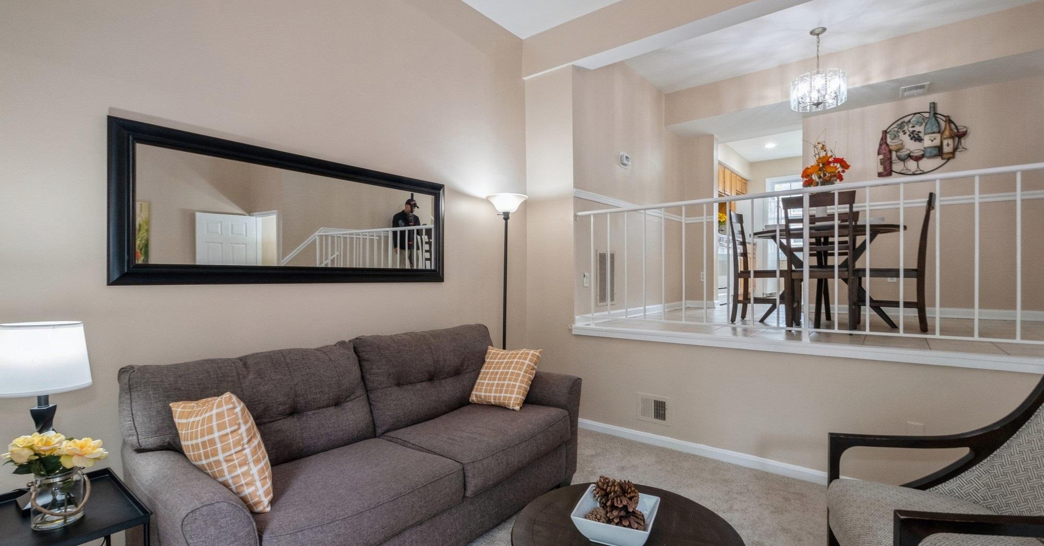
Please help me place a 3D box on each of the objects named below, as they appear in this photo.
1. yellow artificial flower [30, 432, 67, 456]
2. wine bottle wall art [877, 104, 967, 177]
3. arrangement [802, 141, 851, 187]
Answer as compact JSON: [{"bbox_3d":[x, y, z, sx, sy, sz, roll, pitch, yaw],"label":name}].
[{"bbox_3d":[-1.530,0.553,1.406,0.088,0.060,0.088,0,0,43],"label":"yellow artificial flower"},{"bbox_3d":[3.776,-1.276,4.116,0.634,0.640,0.050,0,0,36],"label":"wine bottle wall art"},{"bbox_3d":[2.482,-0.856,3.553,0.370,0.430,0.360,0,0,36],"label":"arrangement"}]

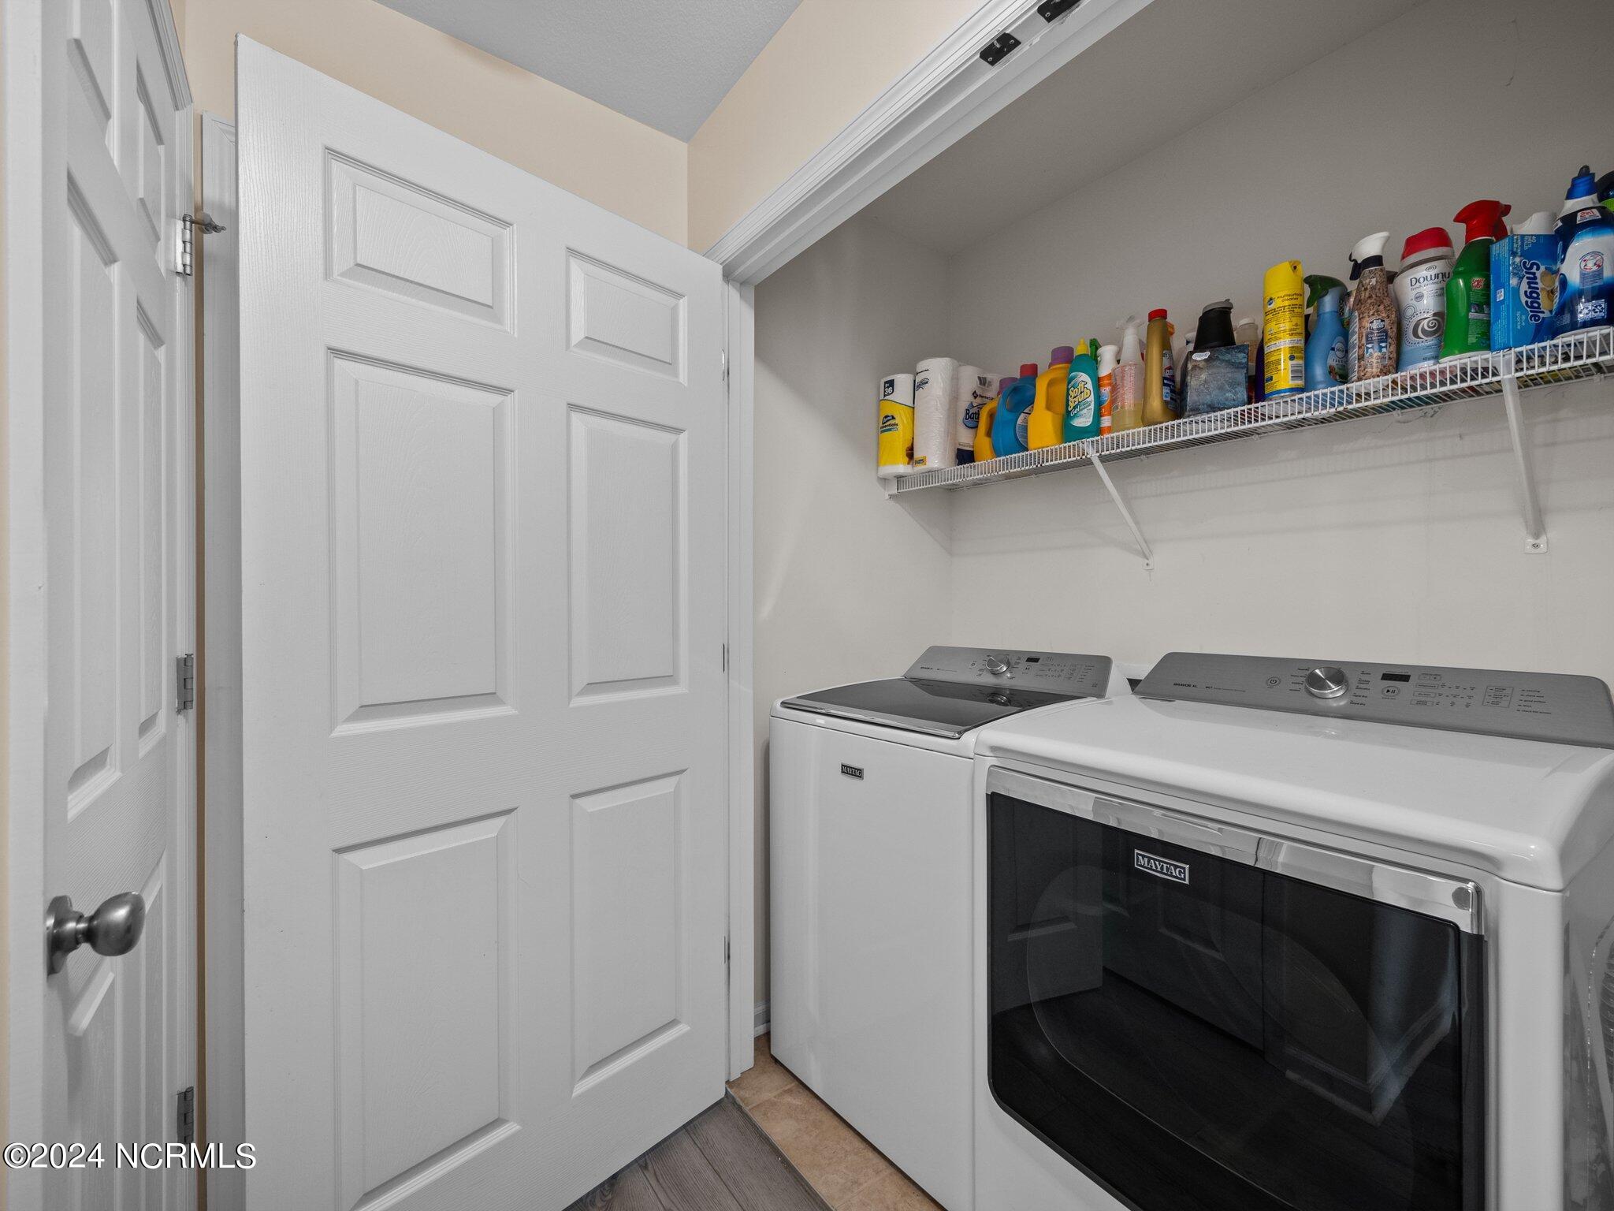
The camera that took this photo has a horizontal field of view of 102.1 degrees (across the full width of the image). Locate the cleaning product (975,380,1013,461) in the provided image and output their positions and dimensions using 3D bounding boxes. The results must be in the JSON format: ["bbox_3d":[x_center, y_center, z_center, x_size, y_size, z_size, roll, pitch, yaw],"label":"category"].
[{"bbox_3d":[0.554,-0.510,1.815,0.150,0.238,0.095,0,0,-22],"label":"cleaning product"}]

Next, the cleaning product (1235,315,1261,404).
[{"bbox_3d":[0.981,-0.526,1.451,0.061,0.233,0.057,0,0,25],"label":"cleaning product"}]

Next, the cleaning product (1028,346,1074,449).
[{"bbox_3d":[0.688,-0.551,1.771,0.181,0.282,0.090,0,0,-33],"label":"cleaning product"}]

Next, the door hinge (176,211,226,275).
[{"bbox_3d":[-1.053,-0.627,1.135,0.062,0.100,0.045,0,0,-37],"label":"door hinge"}]

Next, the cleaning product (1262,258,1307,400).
[{"bbox_3d":[0.907,-0.512,1.238,0.065,0.248,0.065,0,0,18],"label":"cleaning product"}]

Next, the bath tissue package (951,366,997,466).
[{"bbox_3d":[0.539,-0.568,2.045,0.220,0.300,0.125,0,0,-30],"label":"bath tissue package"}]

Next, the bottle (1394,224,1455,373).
[{"bbox_3d":[1.038,-0.506,1.099,0.072,0.237,0.063,0,0,29],"label":"bottle"}]

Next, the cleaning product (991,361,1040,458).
[{"bbox_3d":[0.621,-0.544,1.855,0.172,0.270,0.093,0,0,-26],"label":"cleaning product"}]

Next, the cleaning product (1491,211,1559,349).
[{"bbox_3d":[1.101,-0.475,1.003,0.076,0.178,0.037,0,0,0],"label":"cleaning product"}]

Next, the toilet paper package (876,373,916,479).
[{"bbox_3d":[0.273,-0.538,1.994,0.118,0.292,0.118,0,0,17],"label":"toilet paper package"}]

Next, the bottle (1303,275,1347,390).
[{"bbox_3d":[1.044,-0.534,1.301,0.102,0.249,0.067,0,0,-12],"label":"bottle"}]

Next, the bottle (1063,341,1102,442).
[{"bbox_3d":[0.701,-0.538,1.660,0.088,0.257,0.061,0,0,27],"label":"bottle"}]

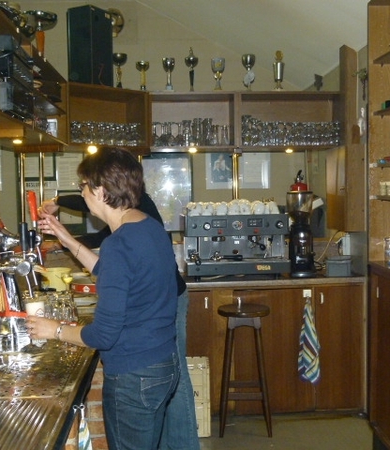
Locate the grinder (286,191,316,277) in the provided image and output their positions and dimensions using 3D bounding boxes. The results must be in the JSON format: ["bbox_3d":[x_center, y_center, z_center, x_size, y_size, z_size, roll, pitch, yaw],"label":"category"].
[{"bbox_3d":[0.760,0.060,4.390,0.194,0.604,0.320,-1,3,-4],"label":"grinder"}]

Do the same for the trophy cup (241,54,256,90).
[{"bbox_3d":[0.392,-1.091,4.389,0.100,0.280,0.100,-1,3,-4],"label":"trophy cup"}]

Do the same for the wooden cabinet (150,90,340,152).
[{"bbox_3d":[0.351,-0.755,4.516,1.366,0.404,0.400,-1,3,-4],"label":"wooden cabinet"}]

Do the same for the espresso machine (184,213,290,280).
[{"bbox_3d":[0.278,0.141,4.348,0.715,0.459,0.490,-1,3,-4],"label":"espresso machine"}]

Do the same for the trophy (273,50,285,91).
[{"bbox_3d":[0.612,-1.108,4.402,0.088,0.308,0.088,-1,3,-4],"label":"trophy"}]

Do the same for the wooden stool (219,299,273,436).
[{"bbox_3d":[0.312,0.919,3.874,0.340,0.798,0.340,-1,3,-4],"label":"wooden stool"}]

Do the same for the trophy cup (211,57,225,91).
[{"bbox_3d":[0.171,-1.075,4.375,0.102,0.255,0.102,-1,3,-4],"label":"trophy cup"}]

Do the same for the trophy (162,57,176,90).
[{"bbox_3d":[-0.184,-1.069,4.352,0.095,0.255,0.095,-1,3,-4],"label":"trophy"}]

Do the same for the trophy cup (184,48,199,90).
[{"bbox_3d":[-0.020,-1.110,4.361,0.098,0.331,0.098,-1,3,-4],"label":"trophy cup"}]

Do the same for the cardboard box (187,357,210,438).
[{"bbox_3d":[-0.092,1.090,3.893,0.360,0.465,0.290,-1,3,-4],"label":"cardboard box"}]

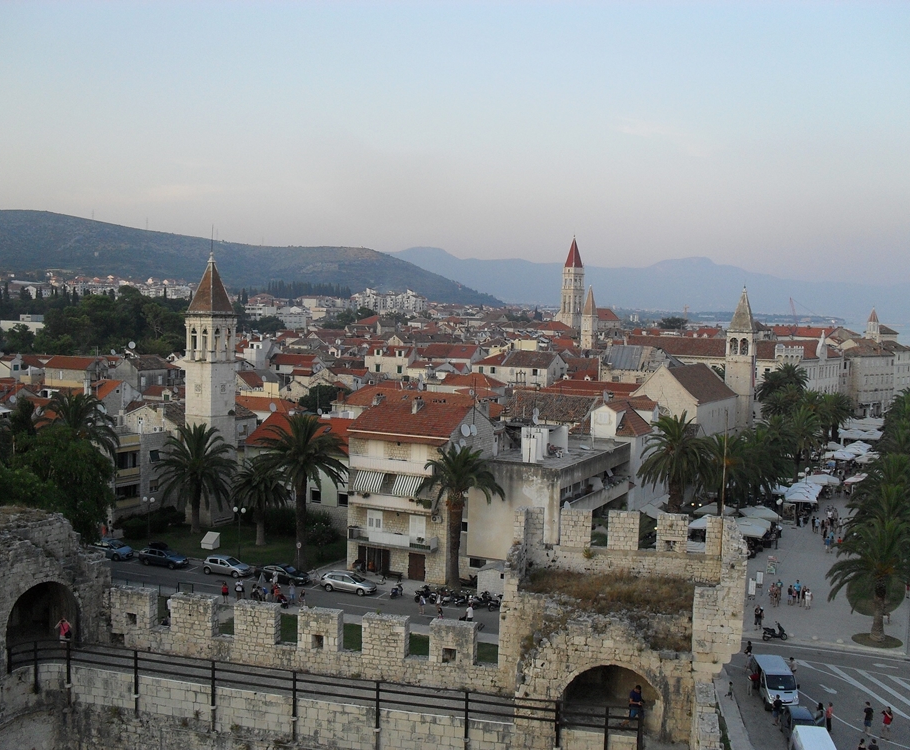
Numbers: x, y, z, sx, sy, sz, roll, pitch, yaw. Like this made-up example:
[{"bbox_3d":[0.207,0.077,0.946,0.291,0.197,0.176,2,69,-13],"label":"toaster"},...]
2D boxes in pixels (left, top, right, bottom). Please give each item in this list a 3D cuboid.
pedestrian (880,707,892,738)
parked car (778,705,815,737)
[{"bbox_3d":[22.659,18.267,53.039,0.500,1.700,0.520,2,4,6],"label":"pedestrian"},{"bbox_3d":[17.902,18.399,51.934,1.750,1.470,4.200,2,4,8],"label":"parked car"}]

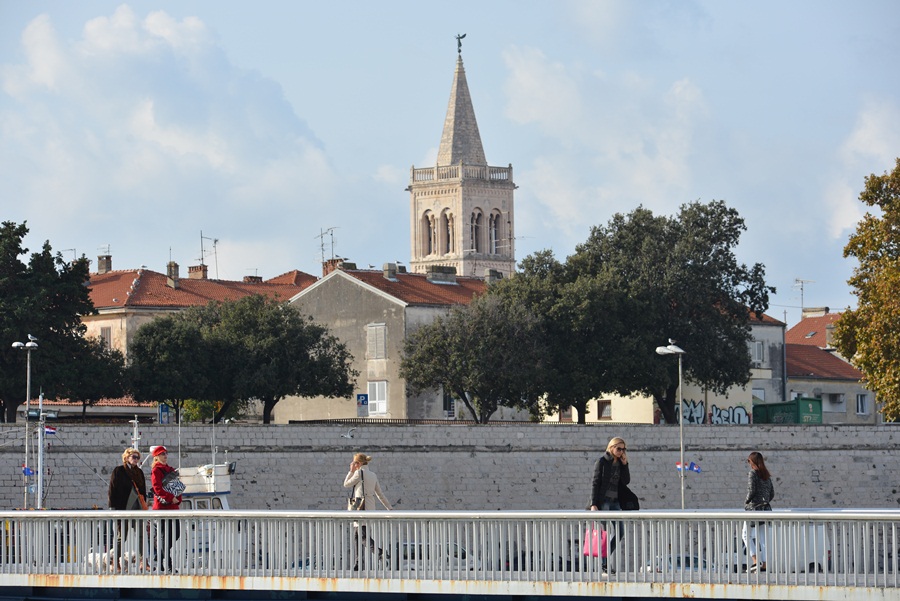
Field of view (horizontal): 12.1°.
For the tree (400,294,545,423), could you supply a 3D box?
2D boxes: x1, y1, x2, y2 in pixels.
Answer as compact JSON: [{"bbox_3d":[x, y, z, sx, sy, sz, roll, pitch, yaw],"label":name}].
[{"bbox_3d":[1.261,3.497,238.085,7.899,7.674,7.800,0,-3,0],"label":"tree"}]

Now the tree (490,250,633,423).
[{"bbox_3d":[6.277,2.280,239.141,7.822,10.201,8.000,0,-3,0],"label":"tree"}]

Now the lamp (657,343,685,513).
[{"bbox_3d":[8.969,6.589,170.368,1.100,9.540,1.000,-3,-4,35],"label":"lamp"}]

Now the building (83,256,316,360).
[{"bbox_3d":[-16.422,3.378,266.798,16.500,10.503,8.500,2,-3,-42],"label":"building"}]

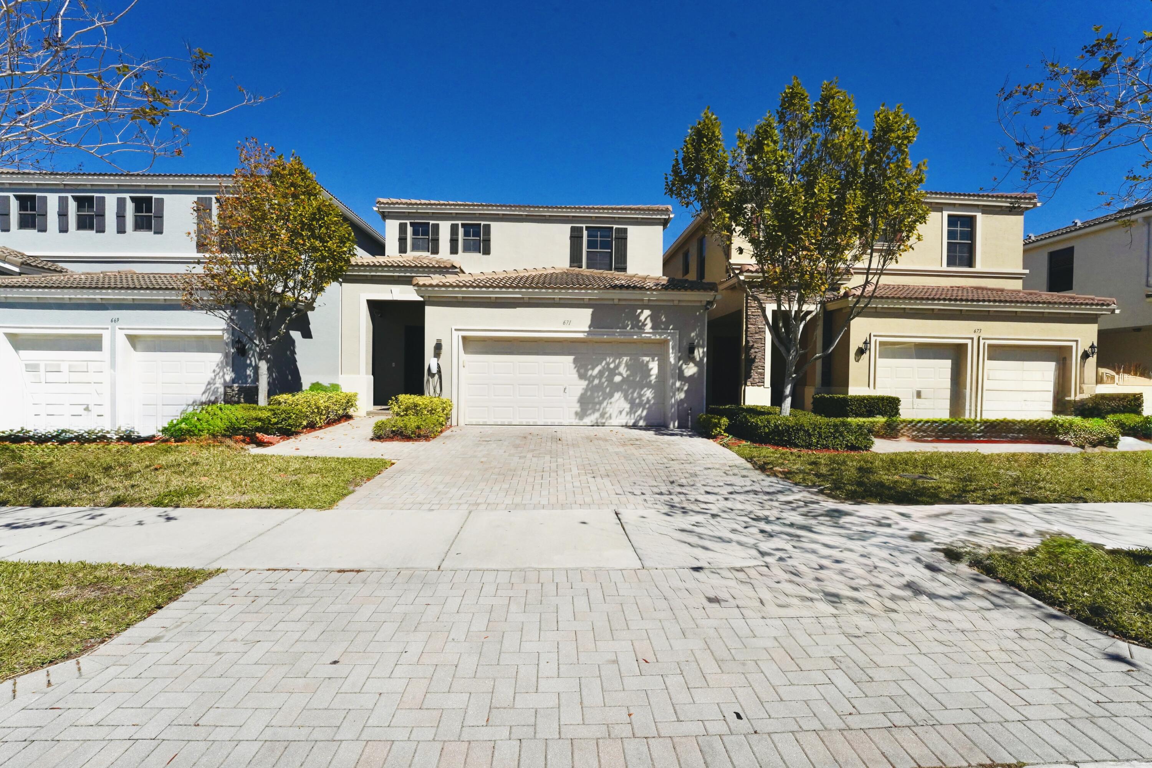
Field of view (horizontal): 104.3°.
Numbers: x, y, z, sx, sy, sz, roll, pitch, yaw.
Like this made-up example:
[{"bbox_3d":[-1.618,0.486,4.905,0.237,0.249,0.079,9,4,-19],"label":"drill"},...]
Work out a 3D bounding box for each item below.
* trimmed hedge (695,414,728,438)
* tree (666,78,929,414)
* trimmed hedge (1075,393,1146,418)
[{"bbox_3d":[2.900,0.909,9.870,0.630,0.480,0.600,1,1,-4],"label":"trimmed hedge"},{"bbox_3d":[4.541,-2.483,9.221,5.250,7.410,4.850,1,1,-4],"label":"tree"},{"bbox_3d":[12.939,0.777,10.963,1.200,0.930,0.650,1,1,-4],"label":"trimmed hedge"}]

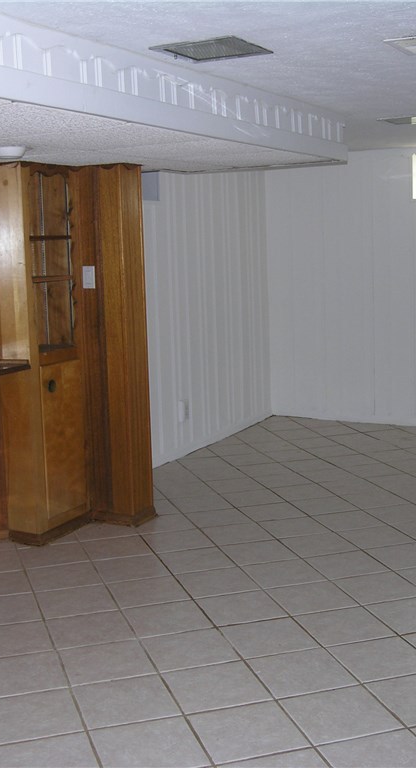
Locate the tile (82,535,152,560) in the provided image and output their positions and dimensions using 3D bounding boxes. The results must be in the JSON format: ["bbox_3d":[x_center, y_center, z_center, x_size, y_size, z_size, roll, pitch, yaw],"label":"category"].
[{"bbox_3d":[-0.440,0.805,4.625,0.303,0.010,0.303,-4,9,-17],"label":"tile"}]

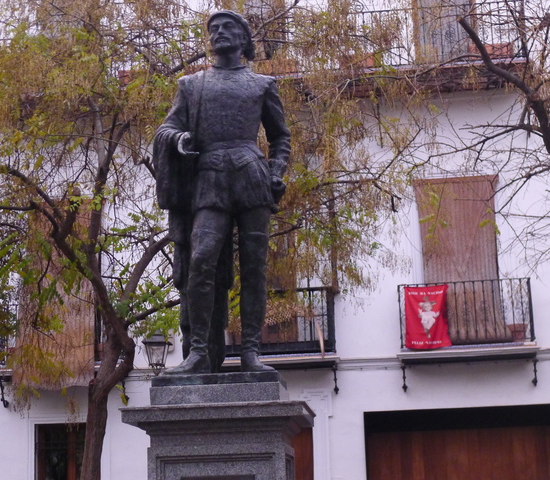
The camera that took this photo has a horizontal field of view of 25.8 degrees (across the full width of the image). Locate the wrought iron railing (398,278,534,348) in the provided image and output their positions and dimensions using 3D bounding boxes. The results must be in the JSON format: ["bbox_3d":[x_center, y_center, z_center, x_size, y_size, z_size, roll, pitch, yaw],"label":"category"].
[{"bbox_3d":[2.967,1.157,18.669,2.060,1.000,0.460,-3,-11,6],"label":"wrought iron railing"}]

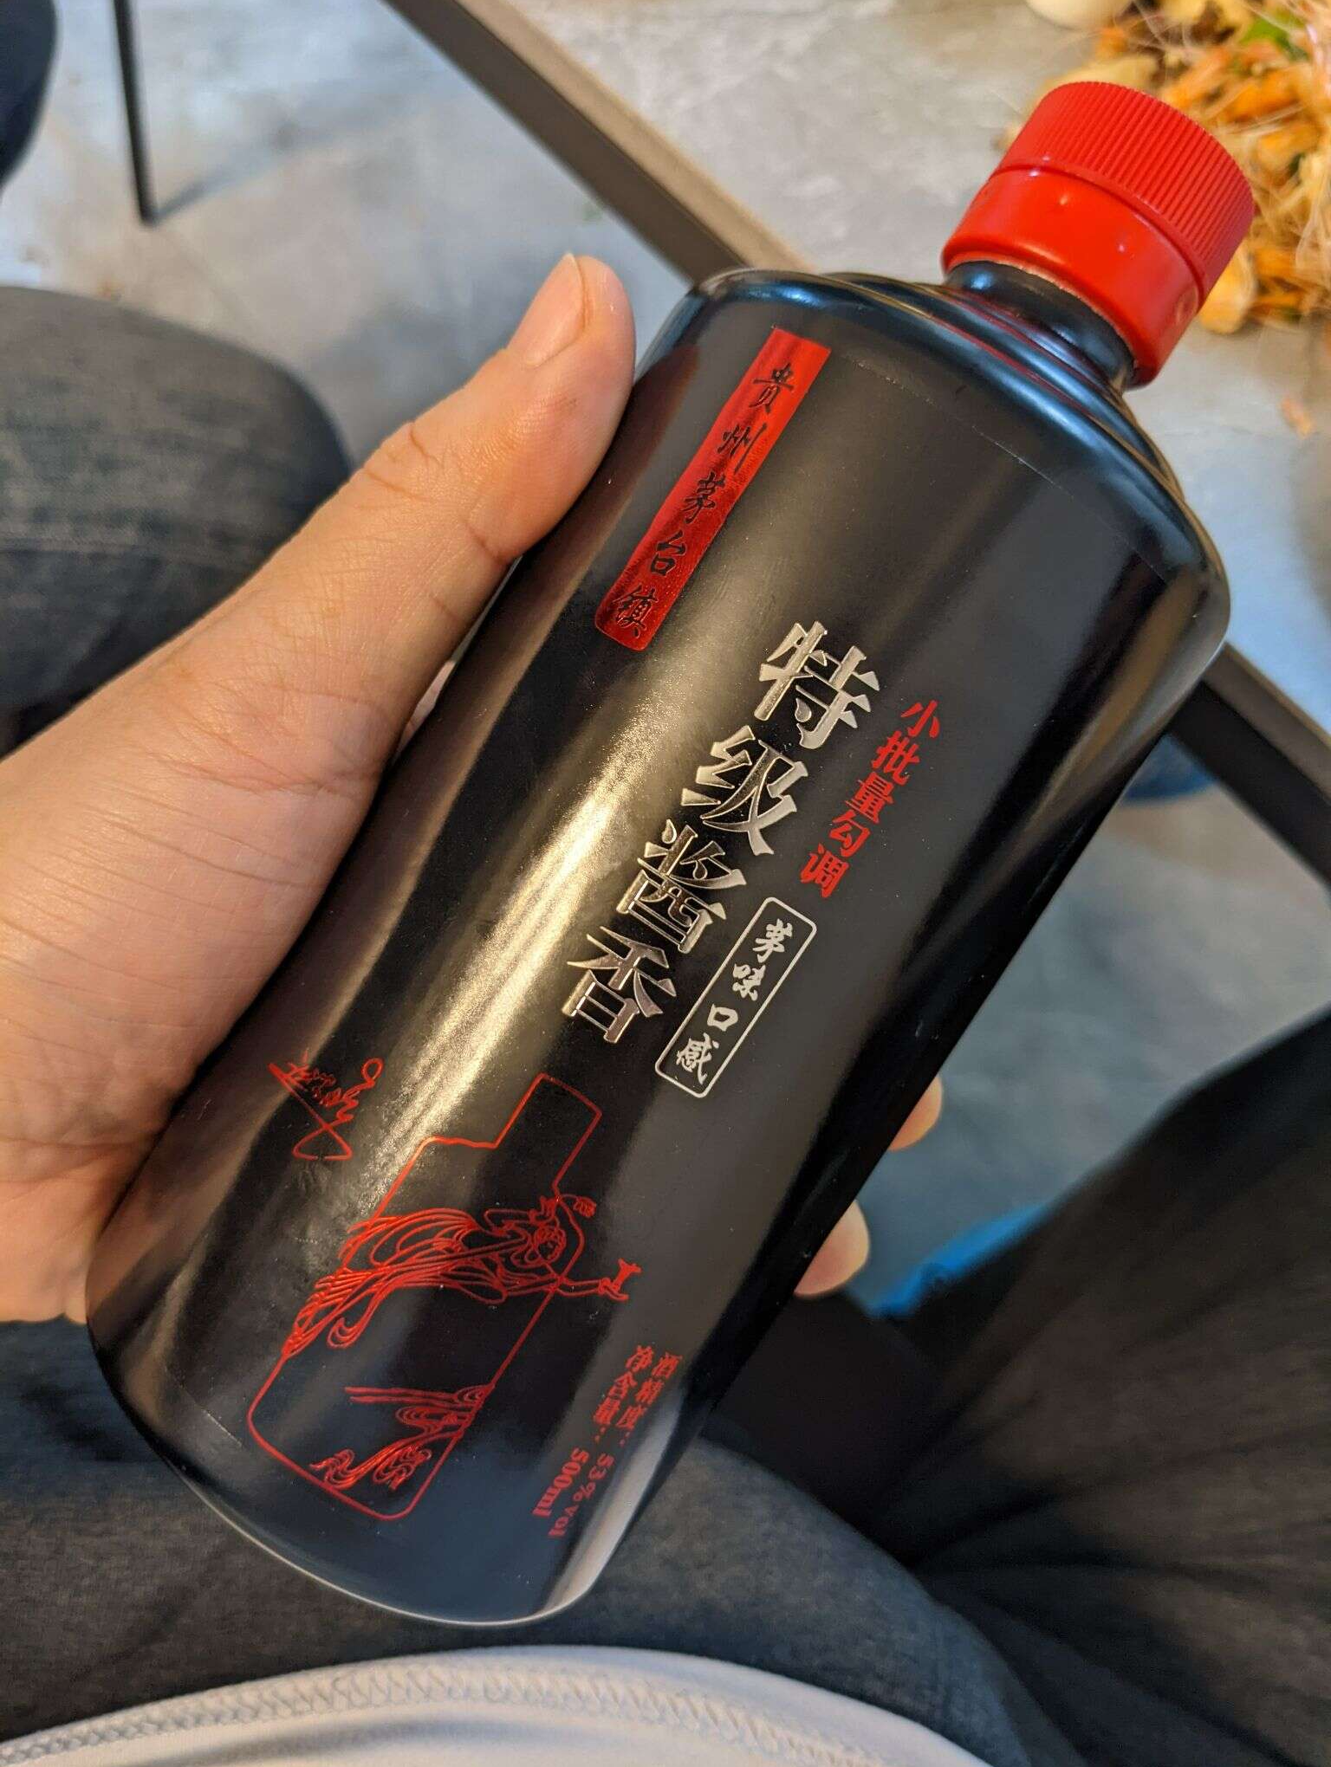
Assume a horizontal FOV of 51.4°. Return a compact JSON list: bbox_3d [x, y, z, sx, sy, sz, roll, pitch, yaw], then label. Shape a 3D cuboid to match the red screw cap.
[{"bbox_3d":[0.054,-0.080,0.176,0.031,0.031,0.023,32,95,1],"label":"red screw cap"}]

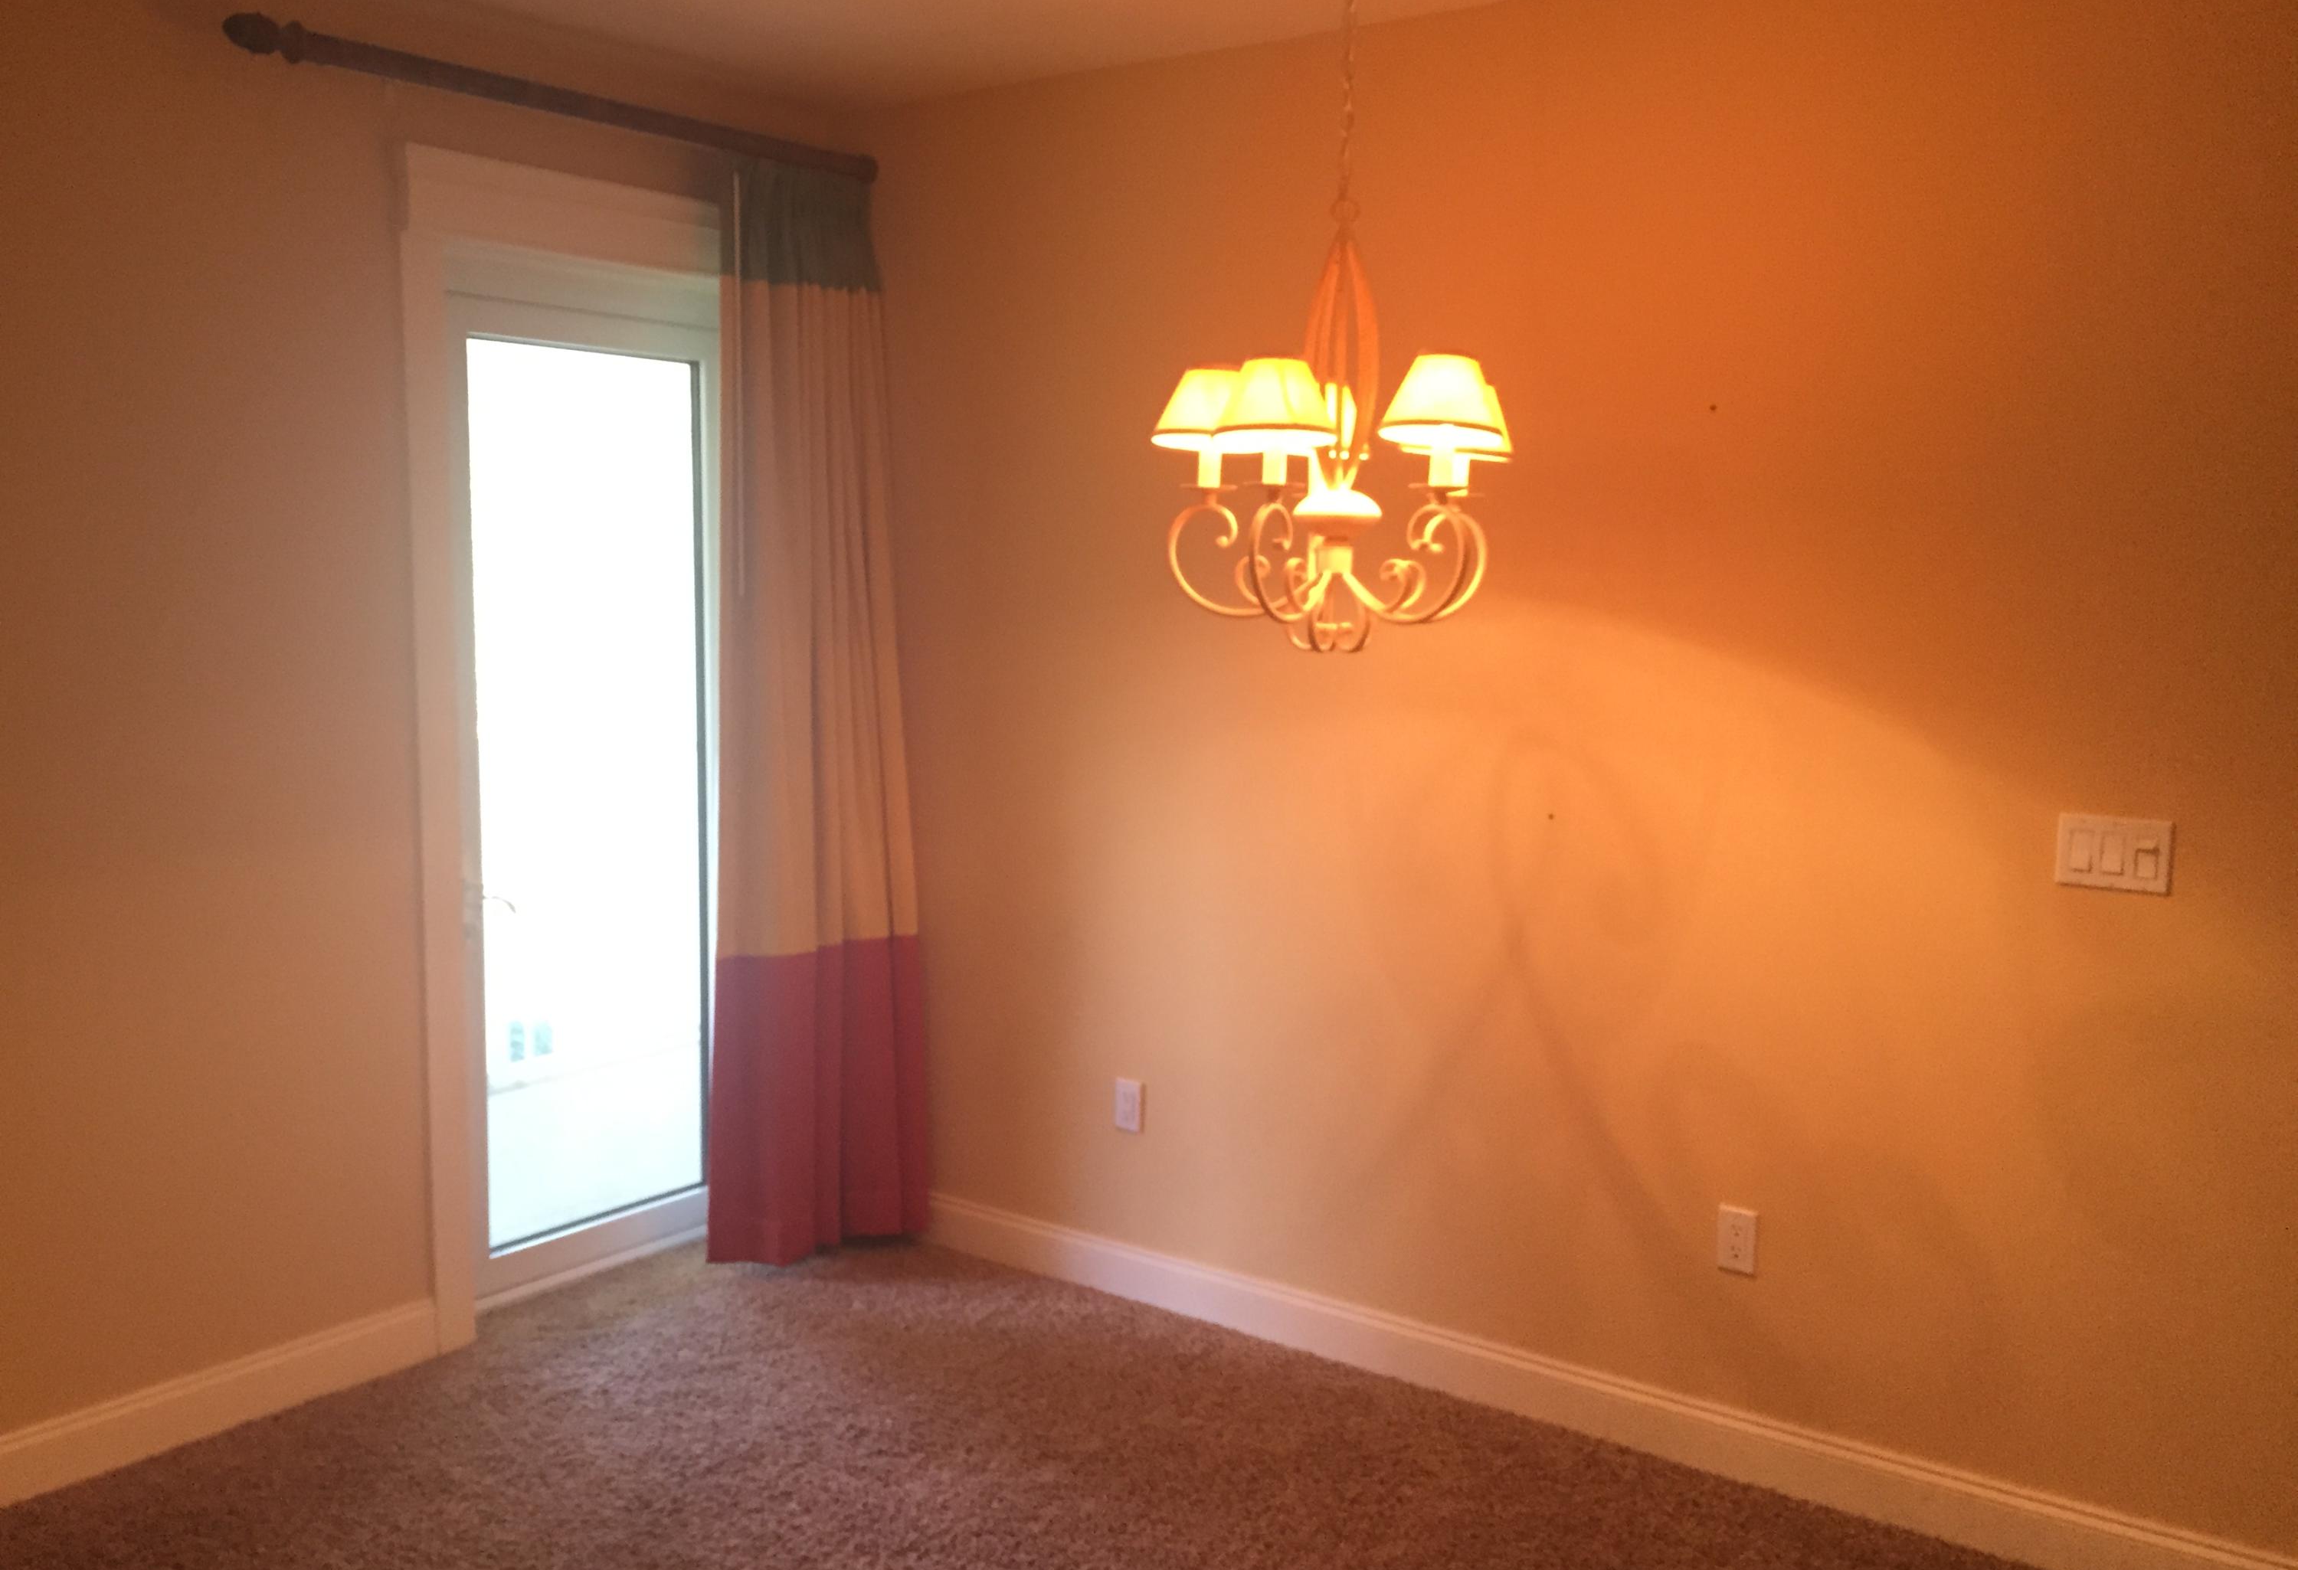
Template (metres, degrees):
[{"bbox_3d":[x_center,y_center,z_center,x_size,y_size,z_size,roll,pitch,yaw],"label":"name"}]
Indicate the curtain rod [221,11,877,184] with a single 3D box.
[{"bbox_3d":[-1.094,-1.341,3.824,0.085,0.075,1.530,5,8,36],"label":"curtain rod"}]

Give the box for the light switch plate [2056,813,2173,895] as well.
[{"bbox_3d":[1.507,0.108,3.002,0.163,0.114,0.013,5,8,36],"label":"light switch plate"}]

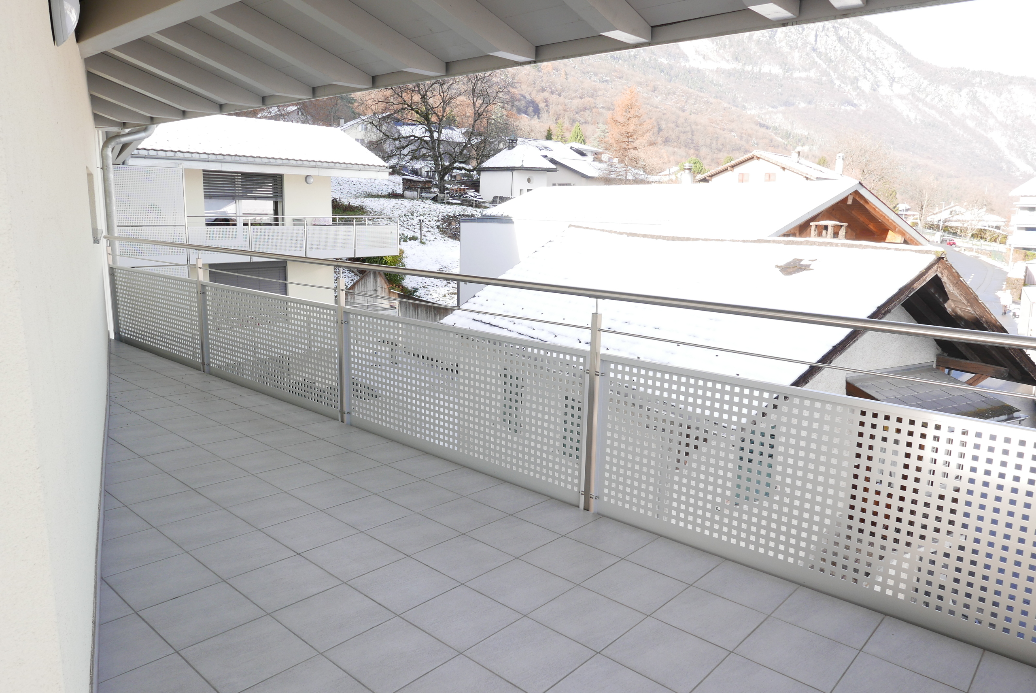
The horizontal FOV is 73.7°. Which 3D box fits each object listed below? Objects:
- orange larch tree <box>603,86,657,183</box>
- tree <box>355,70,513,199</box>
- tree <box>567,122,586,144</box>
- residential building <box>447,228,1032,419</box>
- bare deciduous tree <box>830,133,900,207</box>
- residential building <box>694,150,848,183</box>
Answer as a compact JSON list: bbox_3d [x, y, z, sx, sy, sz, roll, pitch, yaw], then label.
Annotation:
[{"bbox_3d":[17.070,-31.830,106.000,7.900,15.800,7.900,2,10,0],"label":"orange larch tree"},{"bbox_3d":[-7.730,-20.130,65.000,14.600,12.400,14.000,2,10,0],"label":"tree"},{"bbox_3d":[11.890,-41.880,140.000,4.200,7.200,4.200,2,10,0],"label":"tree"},{"bbox_3d":[4.080,0.790,16.470,8.450,7.200,11.100,-3,11,-29],"label":"residential building"},{"bbox_3d":[47.670,-22.850,95.000,9.600,13.000,9.600,2,10,0],"label":"bare deciduous tree"},{"bbox_3d":[24.500,-14.000,66.000,8.200,8.600,12.600,-5,12,-37],"label":"residential building"}]

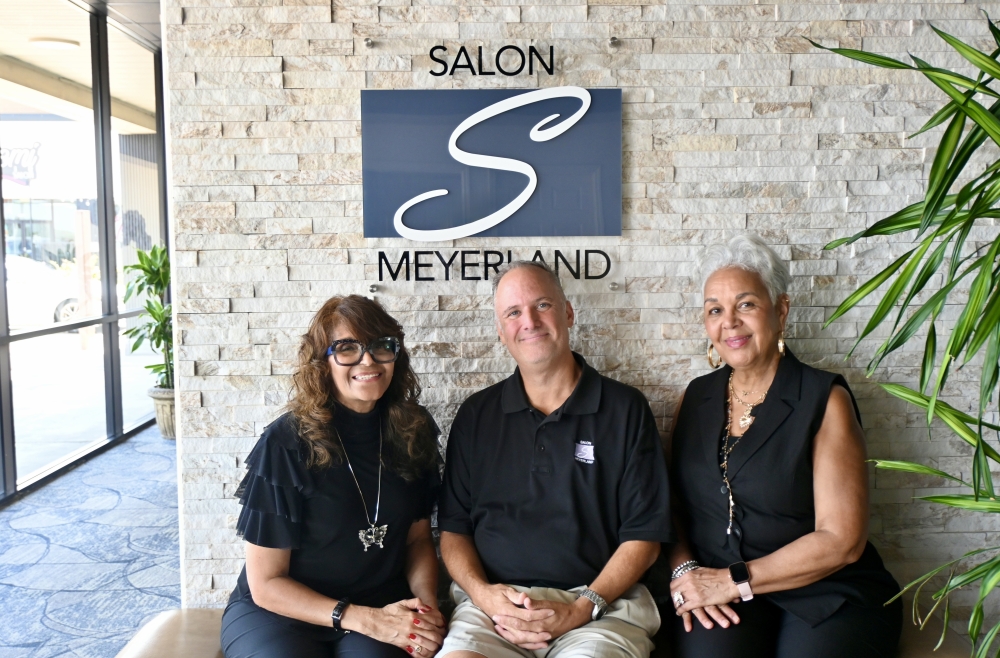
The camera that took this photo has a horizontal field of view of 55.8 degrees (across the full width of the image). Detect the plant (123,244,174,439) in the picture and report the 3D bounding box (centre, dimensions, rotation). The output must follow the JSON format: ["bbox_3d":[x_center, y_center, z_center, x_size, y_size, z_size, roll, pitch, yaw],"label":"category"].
[{"bbox_3d":[-2.473,0.093,7.014,0.640,1.437,0.640,-1,5,-1],"label":"plant"}]

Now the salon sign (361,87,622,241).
[{"bbox_3d":[-0.018,-0.392,2.235,0.612,0.360,0.030,-1,5,-1],"label":"salon sign"}]

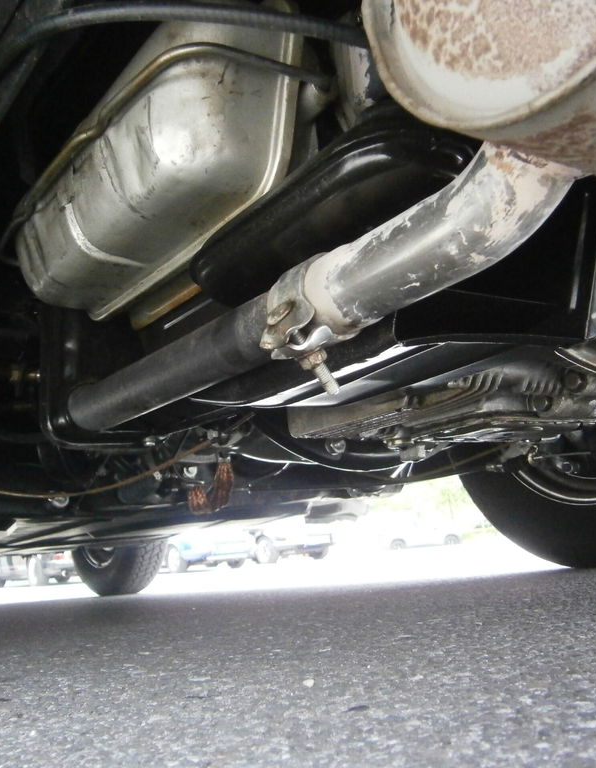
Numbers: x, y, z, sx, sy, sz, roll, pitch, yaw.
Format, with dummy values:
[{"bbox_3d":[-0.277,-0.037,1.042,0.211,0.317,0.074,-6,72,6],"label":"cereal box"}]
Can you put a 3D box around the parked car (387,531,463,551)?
[{"bbox_3d":[5.205,6.425,33.500,4.300,1.520,1.780,-1,-14,-22],"label":"parked car"}]

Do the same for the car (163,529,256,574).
[{"bbox_3d":[-2.910,3.780,18.500,1.720,1.420,4.400,3,-15,-35],"label":"car"}]

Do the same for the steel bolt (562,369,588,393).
[{"bbox_3d":[0.213,-0.003,0.590,0.012,0.017,0.017,3,-15,-35],"label":"steel bolt"}]

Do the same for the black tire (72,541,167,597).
[{"bbox_3d":[-0.730,0.517,3.070,0.175,0.640,0.640,3,-15,-35],"label":"black tire"}]

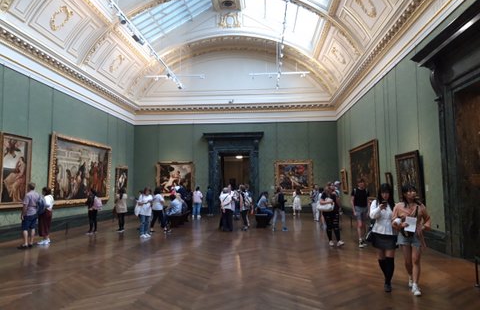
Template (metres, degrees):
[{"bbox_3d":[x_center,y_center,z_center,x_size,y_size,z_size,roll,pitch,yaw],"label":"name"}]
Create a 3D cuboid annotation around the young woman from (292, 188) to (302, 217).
[{"bbox_3d":[3.218,2.584,19.961,0.475,1.584,0.356,-1,-5,4],"label":"young woman"}]

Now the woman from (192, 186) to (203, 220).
[{"bbox_3d":[-2.316,2.583,19.785,0.515,1.673,0.356,0,-5,-4],"label":"woman"}]

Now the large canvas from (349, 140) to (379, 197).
[{"bbox_3d":[5.367,0.696,15.649,0.129,2.198,4.455,-1,-5,4],"label":"large canvas"}]

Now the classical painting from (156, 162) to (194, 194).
[{"bbox_3d":[-3.935,1.490,22.025,2.302,2.095,0.129,-1,-5,4],"label":"classical painting"}]

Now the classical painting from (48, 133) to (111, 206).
[{"bbox_3d":[-6.951,0.716,16.179,0.178,2.752,5.178,-1,-5,4],"label":"classical painting"}]

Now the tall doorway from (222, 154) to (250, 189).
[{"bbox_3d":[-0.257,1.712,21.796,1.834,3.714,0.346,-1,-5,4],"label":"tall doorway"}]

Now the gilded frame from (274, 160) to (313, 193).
[{"bbox_3d":[3.206,1.335,21.494,2.193,2.046,0.129,-1,-5,4],"label":"gilded frame"}]

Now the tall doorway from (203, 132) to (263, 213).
[{"bbox_3d":[-0.346,1.115,21.655,3.652,4.879,0.495,-1,-5,4],"label":"tall doorway"}]

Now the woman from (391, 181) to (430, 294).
[{"bbox_3d":[2.745,1.297,5.738,0.574,1.693,0.475,-2,-5,11],"label":"woman"}]

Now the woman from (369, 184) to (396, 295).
[{"bbox_3d":[2.353,1.313,5.866,0.495,1.693,0.416,-2,-5,16],"label":"woman"}]

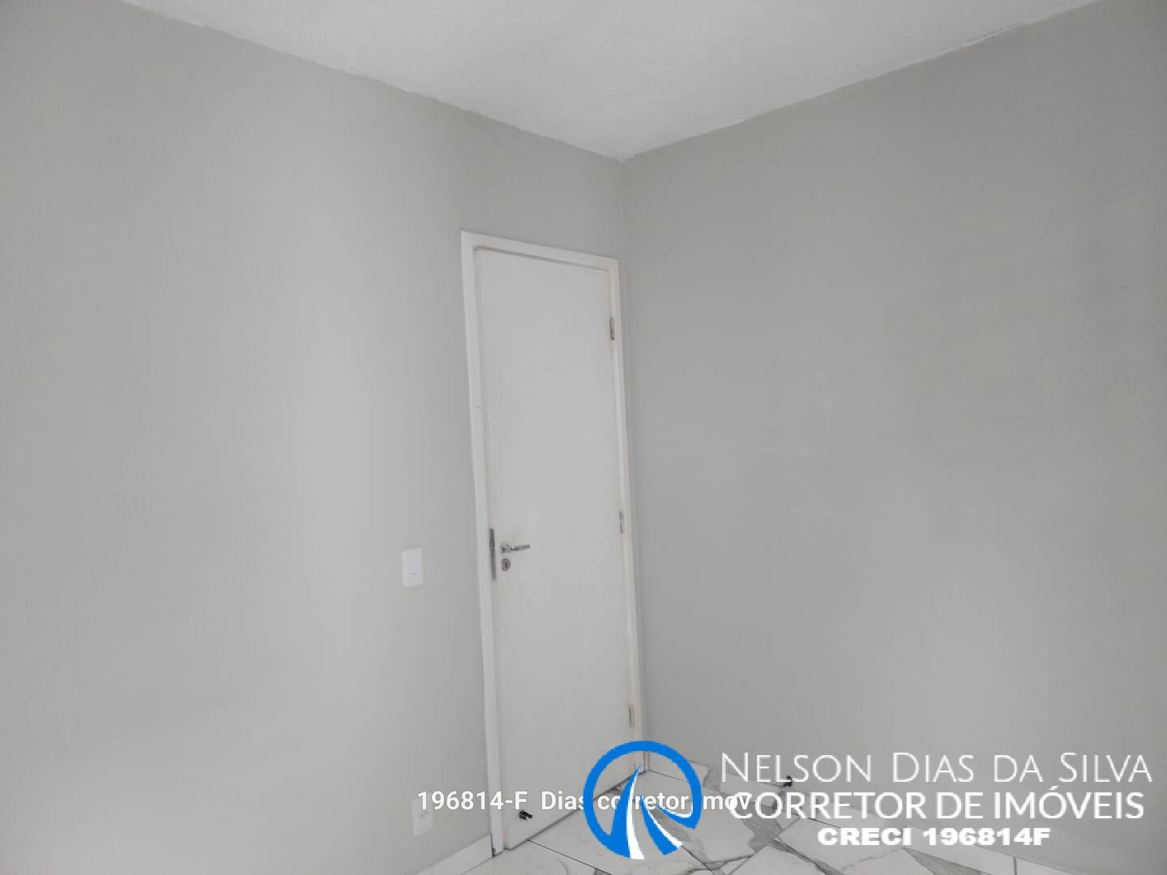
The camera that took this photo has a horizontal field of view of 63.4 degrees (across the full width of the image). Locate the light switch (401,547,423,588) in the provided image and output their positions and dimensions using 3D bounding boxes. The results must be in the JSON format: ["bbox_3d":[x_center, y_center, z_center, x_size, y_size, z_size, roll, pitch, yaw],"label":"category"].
[{"bbox_3d":[-0.556,0.425,3.076,0.012,0.116,0.079,-2,1,40],"label":"light switch"}]

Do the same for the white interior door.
[{"bbox_3d":[-0.086,0.380,3.635,0.045,2.100,0.805,-2,1,35],"label":"white interior door"}]

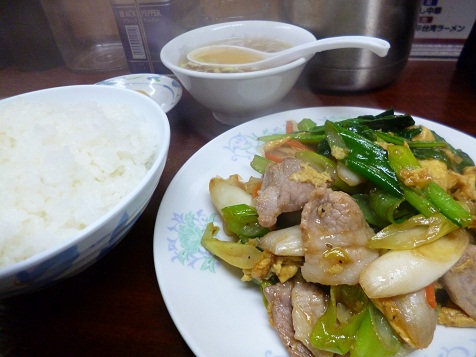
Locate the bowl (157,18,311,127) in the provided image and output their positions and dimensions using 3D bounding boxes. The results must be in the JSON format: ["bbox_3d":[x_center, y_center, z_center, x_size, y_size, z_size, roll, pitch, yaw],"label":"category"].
[{"bbox_3d":[0.002,-0.085,0.285,0.124,0.059,0.124,-2,42,2],"label":"bowl"}]

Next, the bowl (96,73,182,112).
[{"bbox_3d":[-0.096,-0.061,0.293,0.098,0.023,0.098,-2,42,2],"label":"bowl"}]

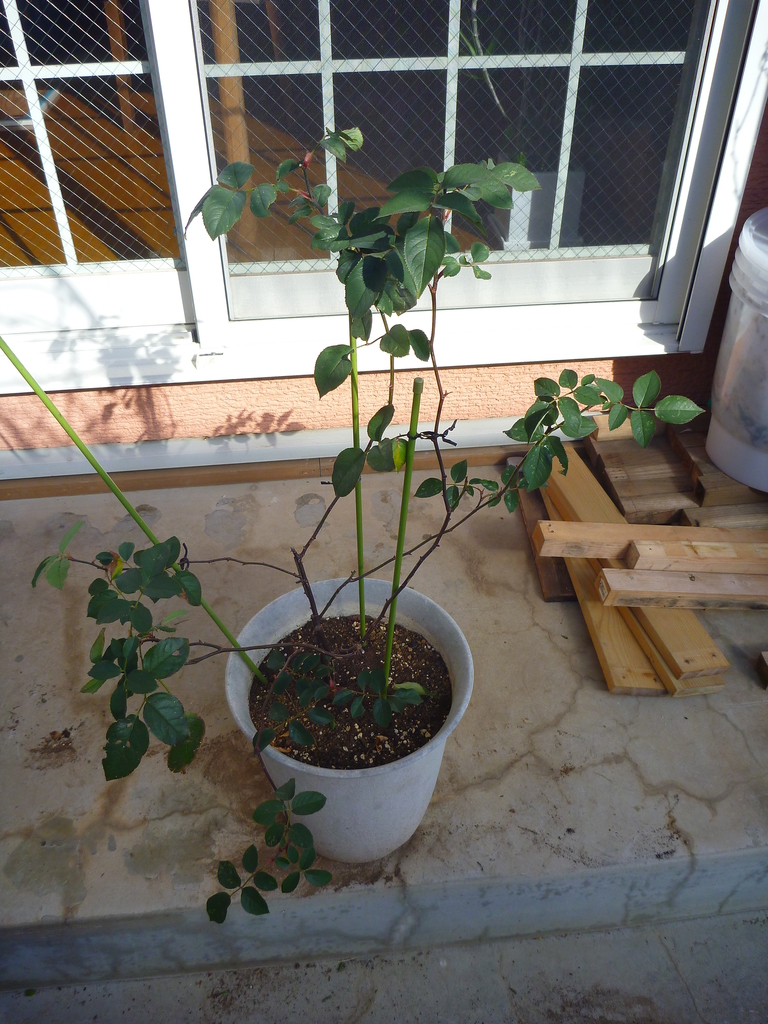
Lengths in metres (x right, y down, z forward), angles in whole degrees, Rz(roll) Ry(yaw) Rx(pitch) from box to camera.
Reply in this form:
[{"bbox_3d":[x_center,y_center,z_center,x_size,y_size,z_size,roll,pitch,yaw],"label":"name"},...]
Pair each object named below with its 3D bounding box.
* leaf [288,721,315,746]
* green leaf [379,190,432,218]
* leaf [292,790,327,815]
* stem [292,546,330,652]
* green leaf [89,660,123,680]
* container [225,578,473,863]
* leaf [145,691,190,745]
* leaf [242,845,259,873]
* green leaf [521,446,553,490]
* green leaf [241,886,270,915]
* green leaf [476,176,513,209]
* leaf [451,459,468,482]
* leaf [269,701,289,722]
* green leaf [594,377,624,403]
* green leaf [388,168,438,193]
[{"bbox_3d":[-0.093,0.249,0.930,0.040,0.008,0.022,38,59,25],"label":"leaf"},{"bbox_3d":[0.017,-0.245,0.660,0.055,0.012,0.030,-27,63,-26],"label":"green leaf"},{"bbox_3d":[-0.078,0.305,0.870,0.036,0.006,0.022,-12,63,-10],"label":"leaf"},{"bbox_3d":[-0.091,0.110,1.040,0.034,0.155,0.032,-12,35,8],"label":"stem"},{"bbox_3d":[-0.349,0.200,1.035,0.039,0.010,0.027,-6,60,-15],"label":"green leaf"},{"bbox_3d":[-0.039,0.295,1.095,0.307,0.274,0.307,-1,39,0],"label":"container"},{"bbox_3d":[-0.264,0.256,1.010,0.074,0.013,0.046,38,59,16],"label":"leaf"},{"bbox_3d":[-0.163,0.429,1.025,0.018,0.010,0.034,0,52,-5],"label":"leaf"},{"bbox_3d":[0.166,-0.047,0.902,0.031,0.050,0.012,15,-6,11],"label":"green leaf"},{"bbox_3d":[-0.135,0.408,0.870,0.038,0.006,0.021,37,61,17],"label":"green leaf"},{"bbox_3d":[0.092,-0.270,0.700,0.042,0.008,0.024,43,81,15],"label":"green leaf"},{"bbox_3d":[0.085,-0.046,0.912,0.018,0.010,0.032,21,68,13],"label":"leaf"},{"bbox_3d":[-0.123,0.234,0.970,0.027,0.006,0.022,38,68,12],"label":"leaf"},{"bbox_3d":[0.227,-0.123,0.835,0.022,0.008,0.040,-38,66,-7],"label":"green leaf"},{"bbox_3d":[0.022,-0.270,0.674,0.043,0.012,0.031,-7,60,-16],"label":"green leaf"}]

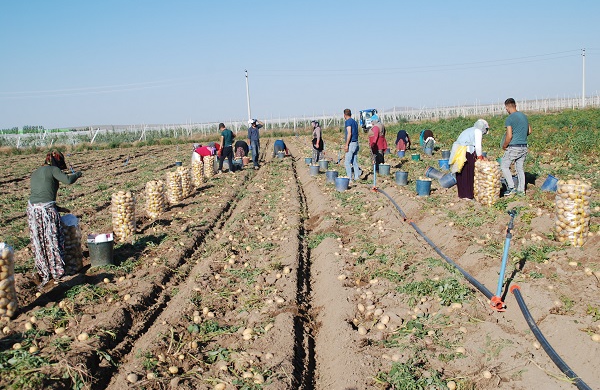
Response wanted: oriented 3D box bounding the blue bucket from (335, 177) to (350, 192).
[{"bbox_3d":[0.957,-0.242,15.783,0.310,0.310,0.310,-3,6,0],"label":"blue bucket"}]

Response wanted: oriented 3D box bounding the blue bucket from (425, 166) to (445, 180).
[{"bbox_3d":[2.871,-0.450,14.800,0.330,0.270,0.270,23,6,15],"label":"blue bucket"}]

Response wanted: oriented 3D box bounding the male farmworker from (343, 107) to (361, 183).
[{"bbox_3d":[1.254,-1.193,16.900,0.420,1.750,0.500,3,9,43],"label":"male farmworker"}]

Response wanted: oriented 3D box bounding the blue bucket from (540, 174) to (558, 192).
[{"bbox_3d":[4.476,-0.196,12.500,0.290,0.285,0.290,27,-18,9],"label":"blue bucket"}]

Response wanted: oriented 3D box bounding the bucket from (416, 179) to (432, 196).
[{"bbox_3d":[2.309,-0.134,13.000,0.285,0.300,0.285,-3,6,0],"label":"bucket"}]

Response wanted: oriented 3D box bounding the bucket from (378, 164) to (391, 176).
[{"bbox_3d":[2.180,-0.634,18.000,0.290,0.290,0.290,-3,6,0],"label":"bucket"}]

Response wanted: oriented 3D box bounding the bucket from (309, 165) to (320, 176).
[{"bbox_3d":[0.429,-0.667,19.400,0.285,0.275,0.285,-4,7,0],"label":"bucket"}]

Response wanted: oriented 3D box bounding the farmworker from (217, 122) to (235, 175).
[{"bbox_3d":[-2.454,-1.549,23.500,0.560,1.730,0.420,-7,7,-27],"label":"farmworker"}]

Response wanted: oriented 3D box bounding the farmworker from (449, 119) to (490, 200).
[{"bbox_3d":[2.919,-0.611,12.000,0.700,1.370,0.480,-2,6,5],"label":"farmworker"}]

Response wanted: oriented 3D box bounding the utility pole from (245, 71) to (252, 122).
[{"bbox_3d":[-8.120,-15.065,111.463,0.400,9.600,0.380,-4,6,0],"label":"utility pole"}]

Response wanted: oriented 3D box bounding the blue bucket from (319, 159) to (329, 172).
[{"bbox_3d":[0.776,-0.941,22.200,0.280,0.280,0.280,-3,6,0],"label":"blue bucket"}]

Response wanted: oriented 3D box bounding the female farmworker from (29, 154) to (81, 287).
[{"bbox_3d":[-2.790,0.262,8.000,0.560,1.500,0.550,1,7,30],"label":"female farmworker"}]

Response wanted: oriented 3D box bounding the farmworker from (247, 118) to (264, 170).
[{"bbox_3d":[-1.558,-1.751,24.203,0.580,1.740,0.420,-4,6,-6],"label":"farmworker"}]

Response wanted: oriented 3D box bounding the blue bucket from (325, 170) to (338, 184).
[{"bbox_3d":[0.784,-0.427,16.900,0.300,0.285,0.300,-4,7,0],"label":"blue bucket"}]

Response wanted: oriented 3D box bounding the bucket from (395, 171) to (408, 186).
[{"bbox_3d":[2.356,-0.395,16.182,0.290,0.320,0.290,-3,6,0],"label":"bucket"}]

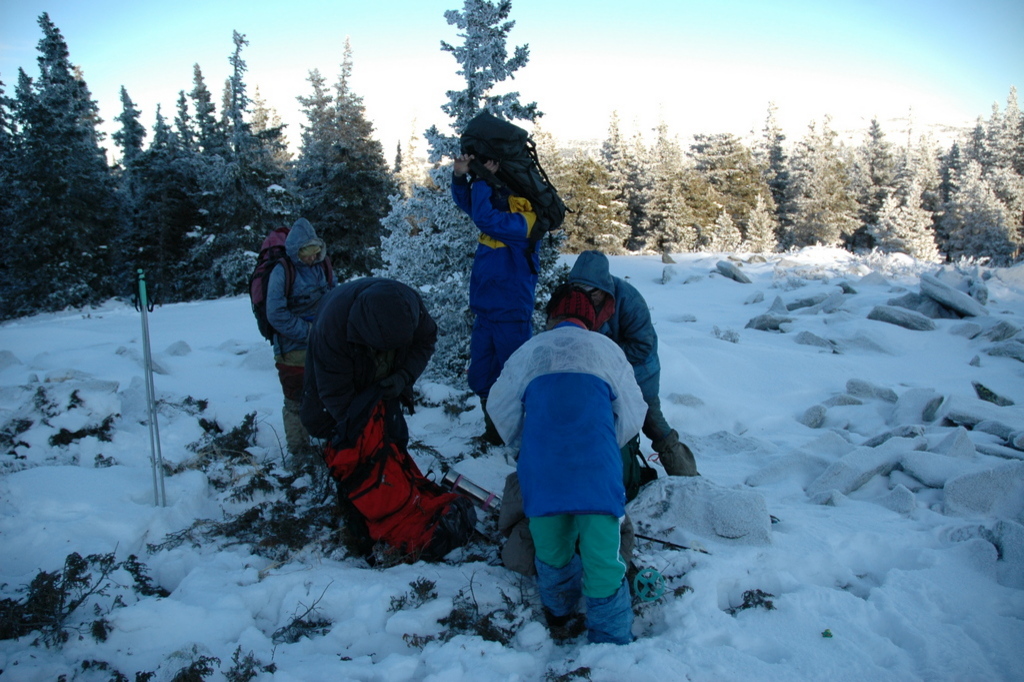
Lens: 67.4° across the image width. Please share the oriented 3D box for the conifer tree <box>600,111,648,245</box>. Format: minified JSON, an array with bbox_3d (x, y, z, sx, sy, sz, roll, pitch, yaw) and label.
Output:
[{"bbox_3d":[3.737,-5.398,25.500,1.650,4.500,1.650,1,10,8],"label":"conifer tree"}]

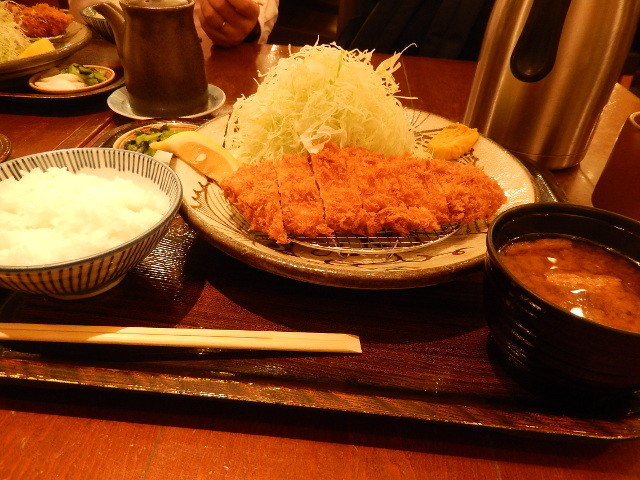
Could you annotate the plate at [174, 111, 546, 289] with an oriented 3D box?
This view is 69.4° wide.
[{"bbox_3d":[0.026,-0.046,0.349,0.262,0.034,0.262,2,36,-2],"label":"plate"}]

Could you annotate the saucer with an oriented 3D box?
[{"bbox_3d":[-0.162,-0.146,0.500,0.121,0.017,0.121,2,36,-2],"label":"saucer"}]

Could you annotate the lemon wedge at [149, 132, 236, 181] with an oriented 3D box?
[{"bbox_3d":[-0.087,-0.057,0.321,0.070,0.026,0.028,24,40,25],"label":"lemon wedge"}]

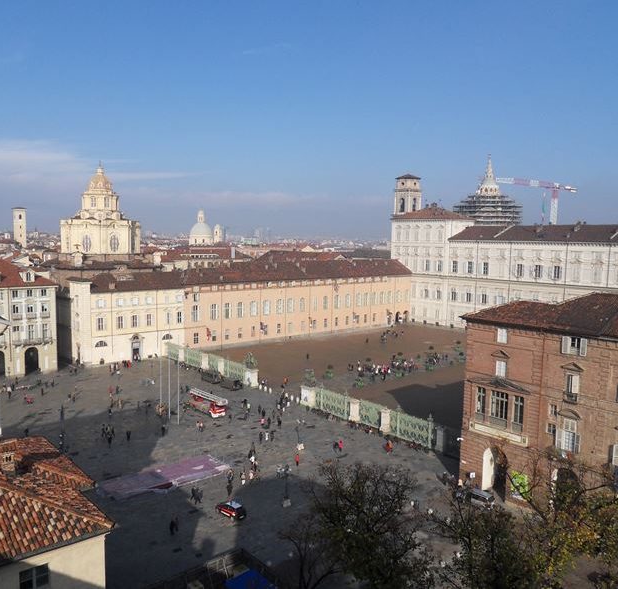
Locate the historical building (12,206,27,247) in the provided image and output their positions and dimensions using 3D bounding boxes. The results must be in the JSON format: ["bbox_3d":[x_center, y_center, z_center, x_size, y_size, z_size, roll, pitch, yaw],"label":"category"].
[{"bbox_3d":[-191.960,-32.230,363.670,6.900,50.940,6.900,-4,8,-42],"label":"historical building"}]

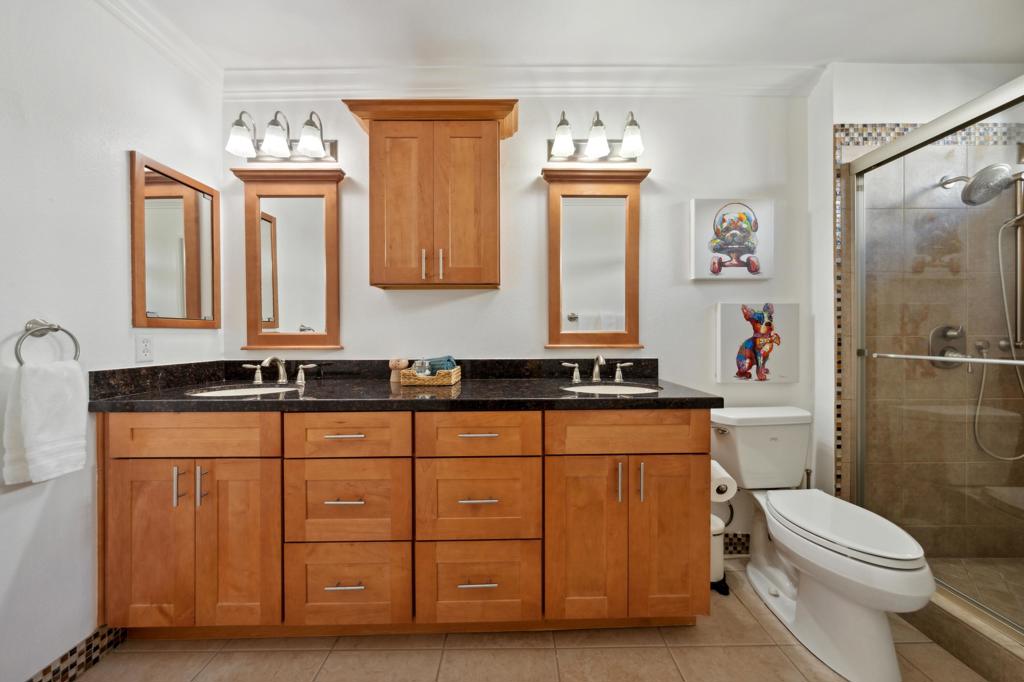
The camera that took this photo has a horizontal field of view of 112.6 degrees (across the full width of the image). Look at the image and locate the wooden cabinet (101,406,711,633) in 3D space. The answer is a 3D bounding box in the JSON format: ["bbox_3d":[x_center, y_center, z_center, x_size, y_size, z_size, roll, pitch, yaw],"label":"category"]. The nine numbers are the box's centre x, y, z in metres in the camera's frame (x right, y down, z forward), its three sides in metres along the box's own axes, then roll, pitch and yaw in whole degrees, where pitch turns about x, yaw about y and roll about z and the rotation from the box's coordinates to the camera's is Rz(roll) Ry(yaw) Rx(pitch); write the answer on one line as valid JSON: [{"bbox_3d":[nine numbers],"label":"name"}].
[{"bbox_3d":[-0.388,0.680,1.504,2.224,0.873,0.528,0,1,-1],"label":"wooden cabinet"}]

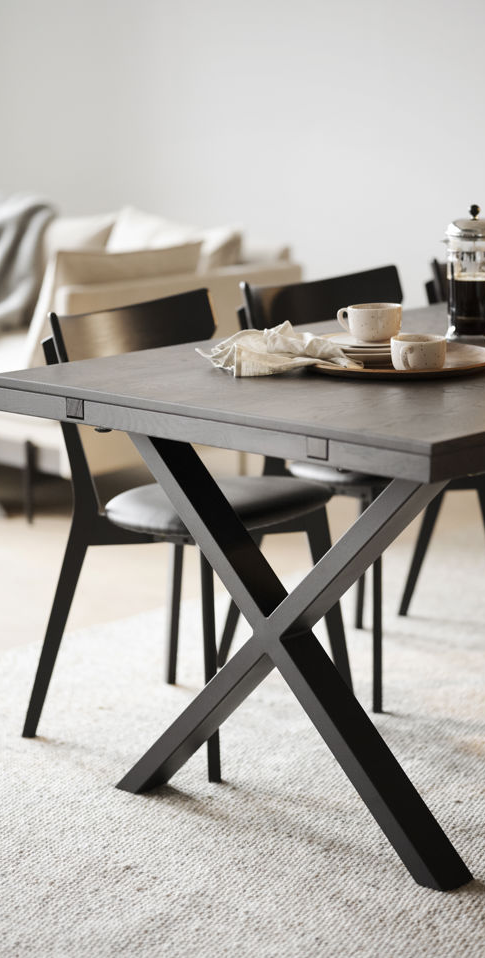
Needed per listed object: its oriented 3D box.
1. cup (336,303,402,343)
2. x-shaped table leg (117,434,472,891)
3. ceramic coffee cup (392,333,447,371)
[{"bbox_3d":[0.216,-0.266,3.862,0.111,0.058,0.092,1,12,8],"label":"cup"},{"bbox_3d":[0.068,0.252,3.726,0.744,0.693,0.076,10,16,42],"label":"x-shaped table leg"},{"bbox_3d":[0.289,-0.203,3.752,0.092,0.058,0.111,5,13,25],"label":"ceramic coffee cup"}]

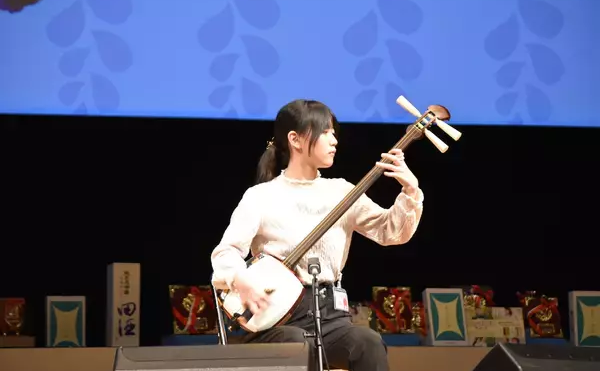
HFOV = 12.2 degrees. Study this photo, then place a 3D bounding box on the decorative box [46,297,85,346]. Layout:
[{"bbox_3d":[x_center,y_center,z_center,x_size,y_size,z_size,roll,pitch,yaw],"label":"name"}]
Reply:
[{"bbox_3d":[-0.998,0.595,11.976,0.166,0.248,0.055,0,-15,-12],"label":"decorative box"}]

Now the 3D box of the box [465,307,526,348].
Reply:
[{"bbox_3d":[0.866,0.637,12.523,0.280,0.180,0.050,1,-19,-16],"label":"box"}]

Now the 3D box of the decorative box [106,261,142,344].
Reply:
[{"bbox_3d":[-0.757,0.528,12.056,0.118,0.390,0.118,1,-6,-16],"label":"decorative box"}]

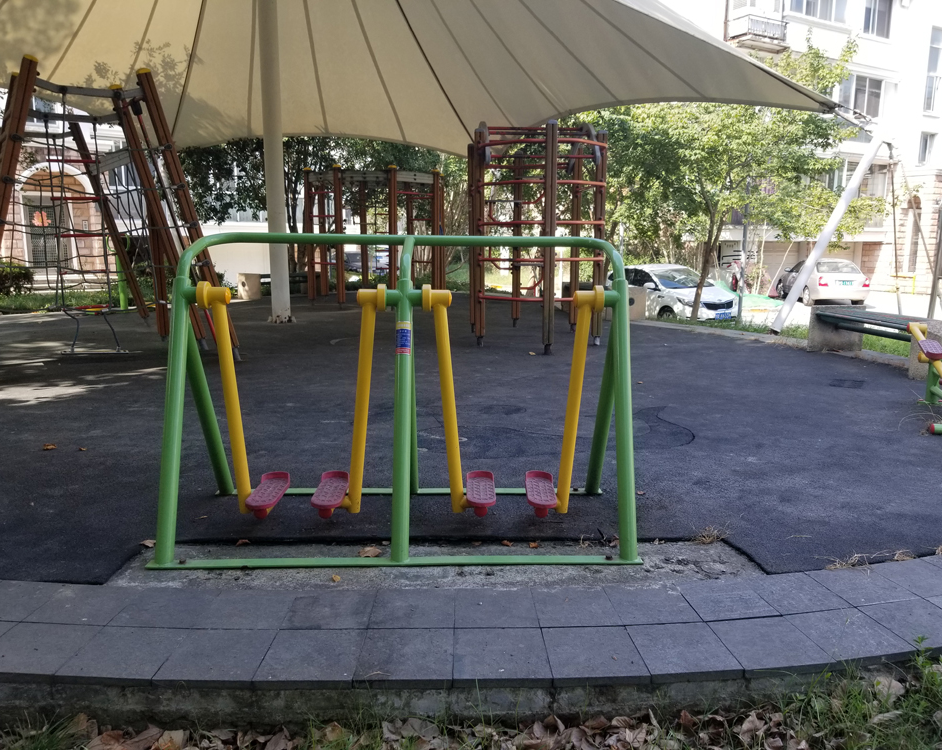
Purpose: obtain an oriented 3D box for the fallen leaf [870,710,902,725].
[{"bbox_3d":[1.235,1.020,2.237,0.082,0.024,0.042,0,10,0],"label":"fallen leaf"}]

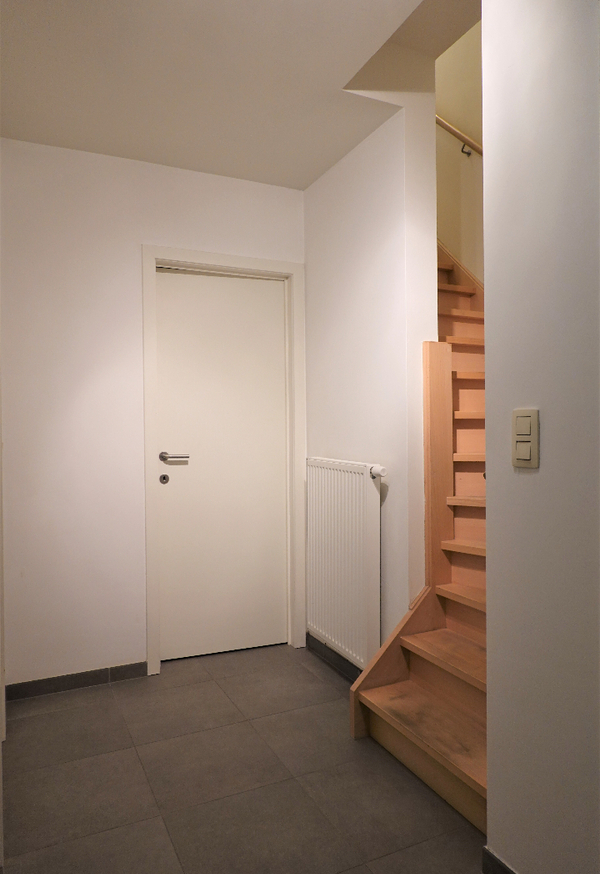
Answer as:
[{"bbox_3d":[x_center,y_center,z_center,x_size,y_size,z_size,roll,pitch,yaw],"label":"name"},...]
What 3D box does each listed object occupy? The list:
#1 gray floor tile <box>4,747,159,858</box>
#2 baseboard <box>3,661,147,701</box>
[{"bbox_3d":[-0.732,1.173,1.958,0.452,0.012,0.452,-1,1,-25],"label":"gray floor tile"},{"bbox_3d":[-1.021,1.125,2.776,0.623,0.071,0.012,-1,1,-25],"label":"baseboard"}]

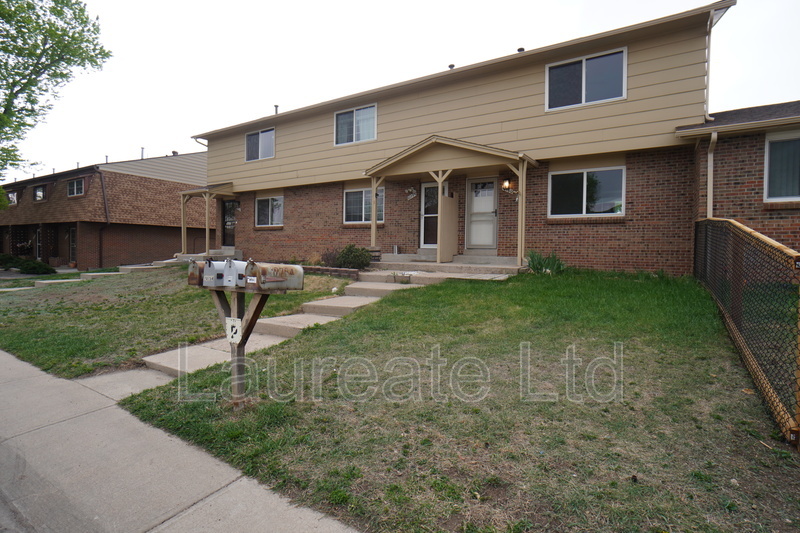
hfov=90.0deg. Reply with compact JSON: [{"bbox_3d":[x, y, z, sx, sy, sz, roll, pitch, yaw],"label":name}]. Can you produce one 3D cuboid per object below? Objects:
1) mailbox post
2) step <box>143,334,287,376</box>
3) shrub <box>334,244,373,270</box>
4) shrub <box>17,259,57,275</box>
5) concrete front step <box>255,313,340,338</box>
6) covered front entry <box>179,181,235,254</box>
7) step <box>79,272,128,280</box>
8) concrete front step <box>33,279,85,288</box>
[{"bbox_3d":[-1.484,0.623,3.816,1.080,1.380,0.480,2,3,32],"label":"mailbox post"},{"bbox_3d":[-2.381,1.196,5.433,1.130,0.140,1.550,2,3,32],"label":"step"},{"bbox_3d":[-1.362,-0.268,11.734,1.100,0.760,1.050,1,2,0],"label":"shrub"},{"bbox_3d":[-18.543,0.000,20.400,1.700,0.800,1.500,2,2,32],"label":"shrub"},{"bbox_3d":[-1.603,0.976,6.674,1.190,0.175,1.190,2,2,32],"label":"concrete front step"},{"bbox_3d":[-8.423,-2.087,17.603,2.150,3.080,1.450,2,2,32],"label":"covered front entry"},{"bbox_3d":[-10.687,0.364,14.547,0.910,0.185,1.220,2,2,32],"label":"step"},{"bbox_3d":[-11.339,0.592,13.509,0.910,0.180,1.220,2,2,32],"label":"concrete front step"}]

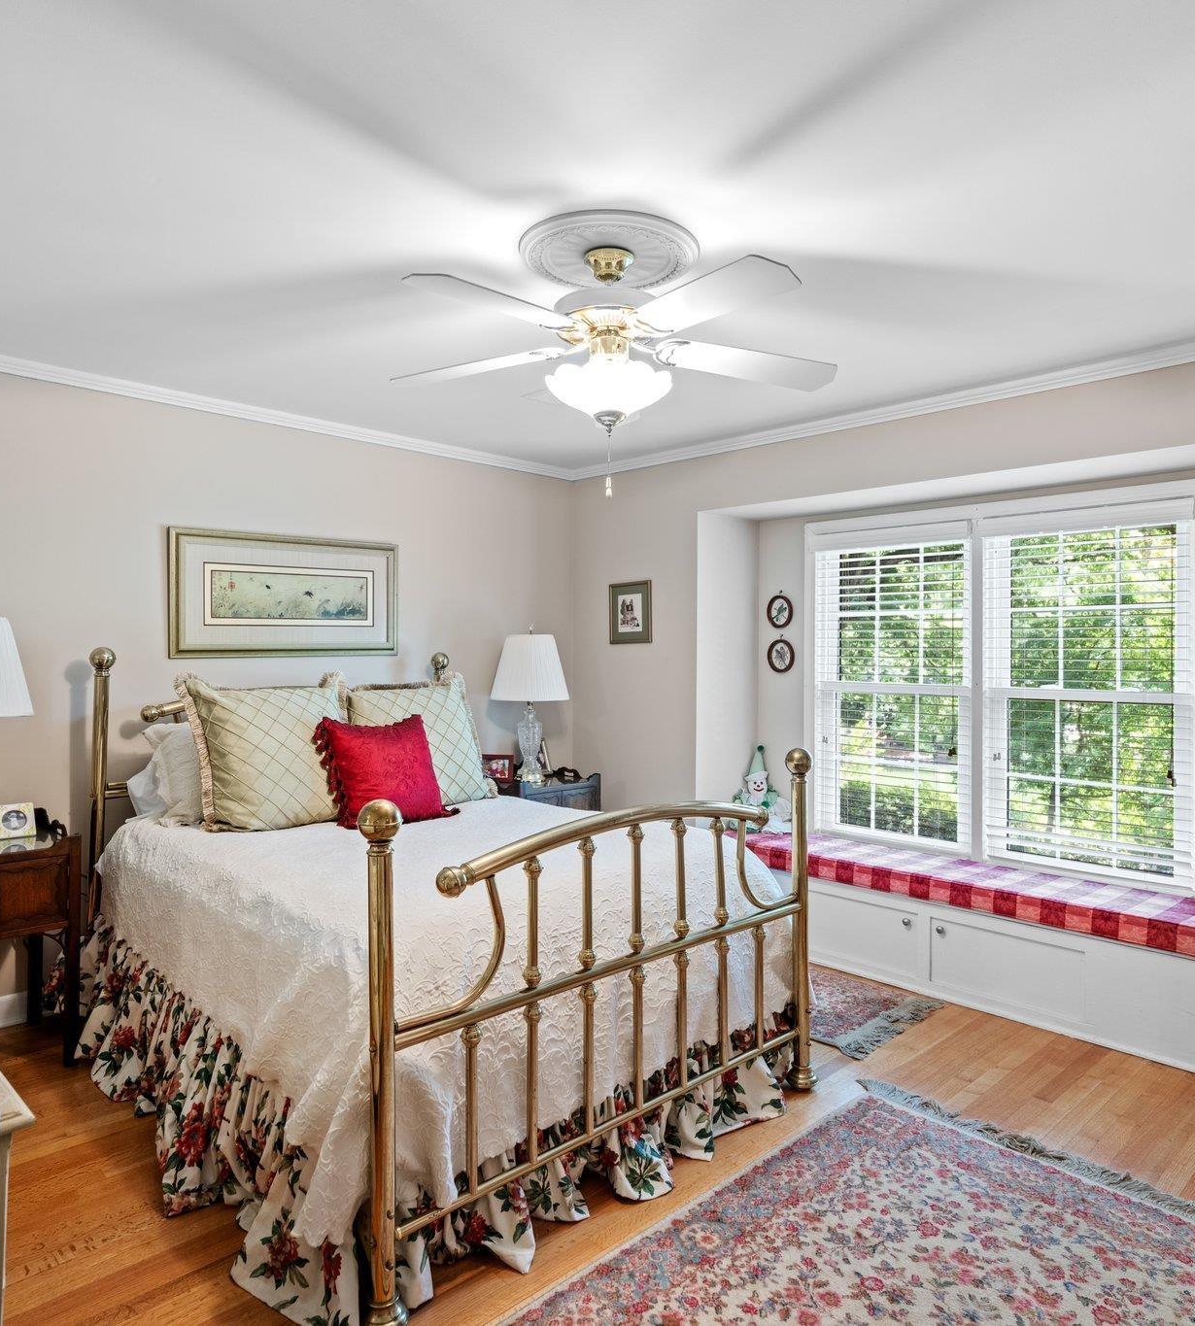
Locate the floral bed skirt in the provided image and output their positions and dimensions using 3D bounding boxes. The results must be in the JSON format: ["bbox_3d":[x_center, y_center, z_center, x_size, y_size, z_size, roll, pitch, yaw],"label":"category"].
[{"bbox_3d":[-0.584,1.139,3.001,1.710,0.429,2.112,0,1,-44],"label":"floral bed skirt"}]

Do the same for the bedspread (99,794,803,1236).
[{"bbox_3d":[-0.622,0.889,3.081,1.660,0.620,1.980,0,1,-44],"label":"bedspread"}]

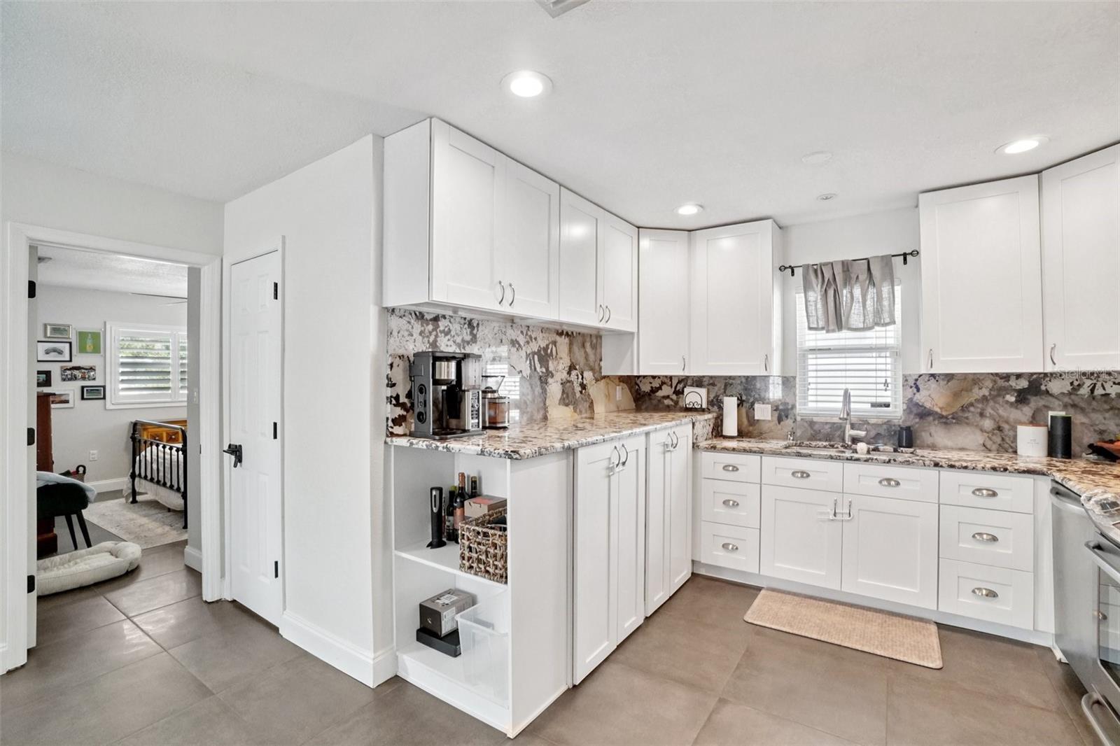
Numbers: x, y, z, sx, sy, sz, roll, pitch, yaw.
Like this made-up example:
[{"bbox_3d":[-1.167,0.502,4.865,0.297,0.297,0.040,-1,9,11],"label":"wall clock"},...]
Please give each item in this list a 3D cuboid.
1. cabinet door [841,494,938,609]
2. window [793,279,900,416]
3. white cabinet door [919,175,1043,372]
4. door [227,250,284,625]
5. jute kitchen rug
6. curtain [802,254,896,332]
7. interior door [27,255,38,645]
[{"bbox_3d":[1.867,0.999,2.651,0.442,0.574,0.020,0,0,29],"label":"cabinet door"},{"bbox_3d":[1.991,-0.136,3.238,0.620,0.930,0.090,-1,-1,33],"label":"window"},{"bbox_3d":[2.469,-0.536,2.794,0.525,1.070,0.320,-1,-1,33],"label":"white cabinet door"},{"bbox_3d":[-1.759,0.374,2.706,0.575,2.030,0.045,-1,-1,33],"label":"door"},{"bbox_3d":[1.537,1.366,2.572,0.850,0.016,0.490,-1,-1,33],"label":"jute kitchen rug"},{"bbox_3d":[1.957,-0.529,3.173,0.550,0.490,0.080,-1,-1,33],"label":"curtain"},{"bbox_3d":[-2.942,0.360,2.543,0.740,2.020,0.035,0,0,35],"label":"interior door"}]

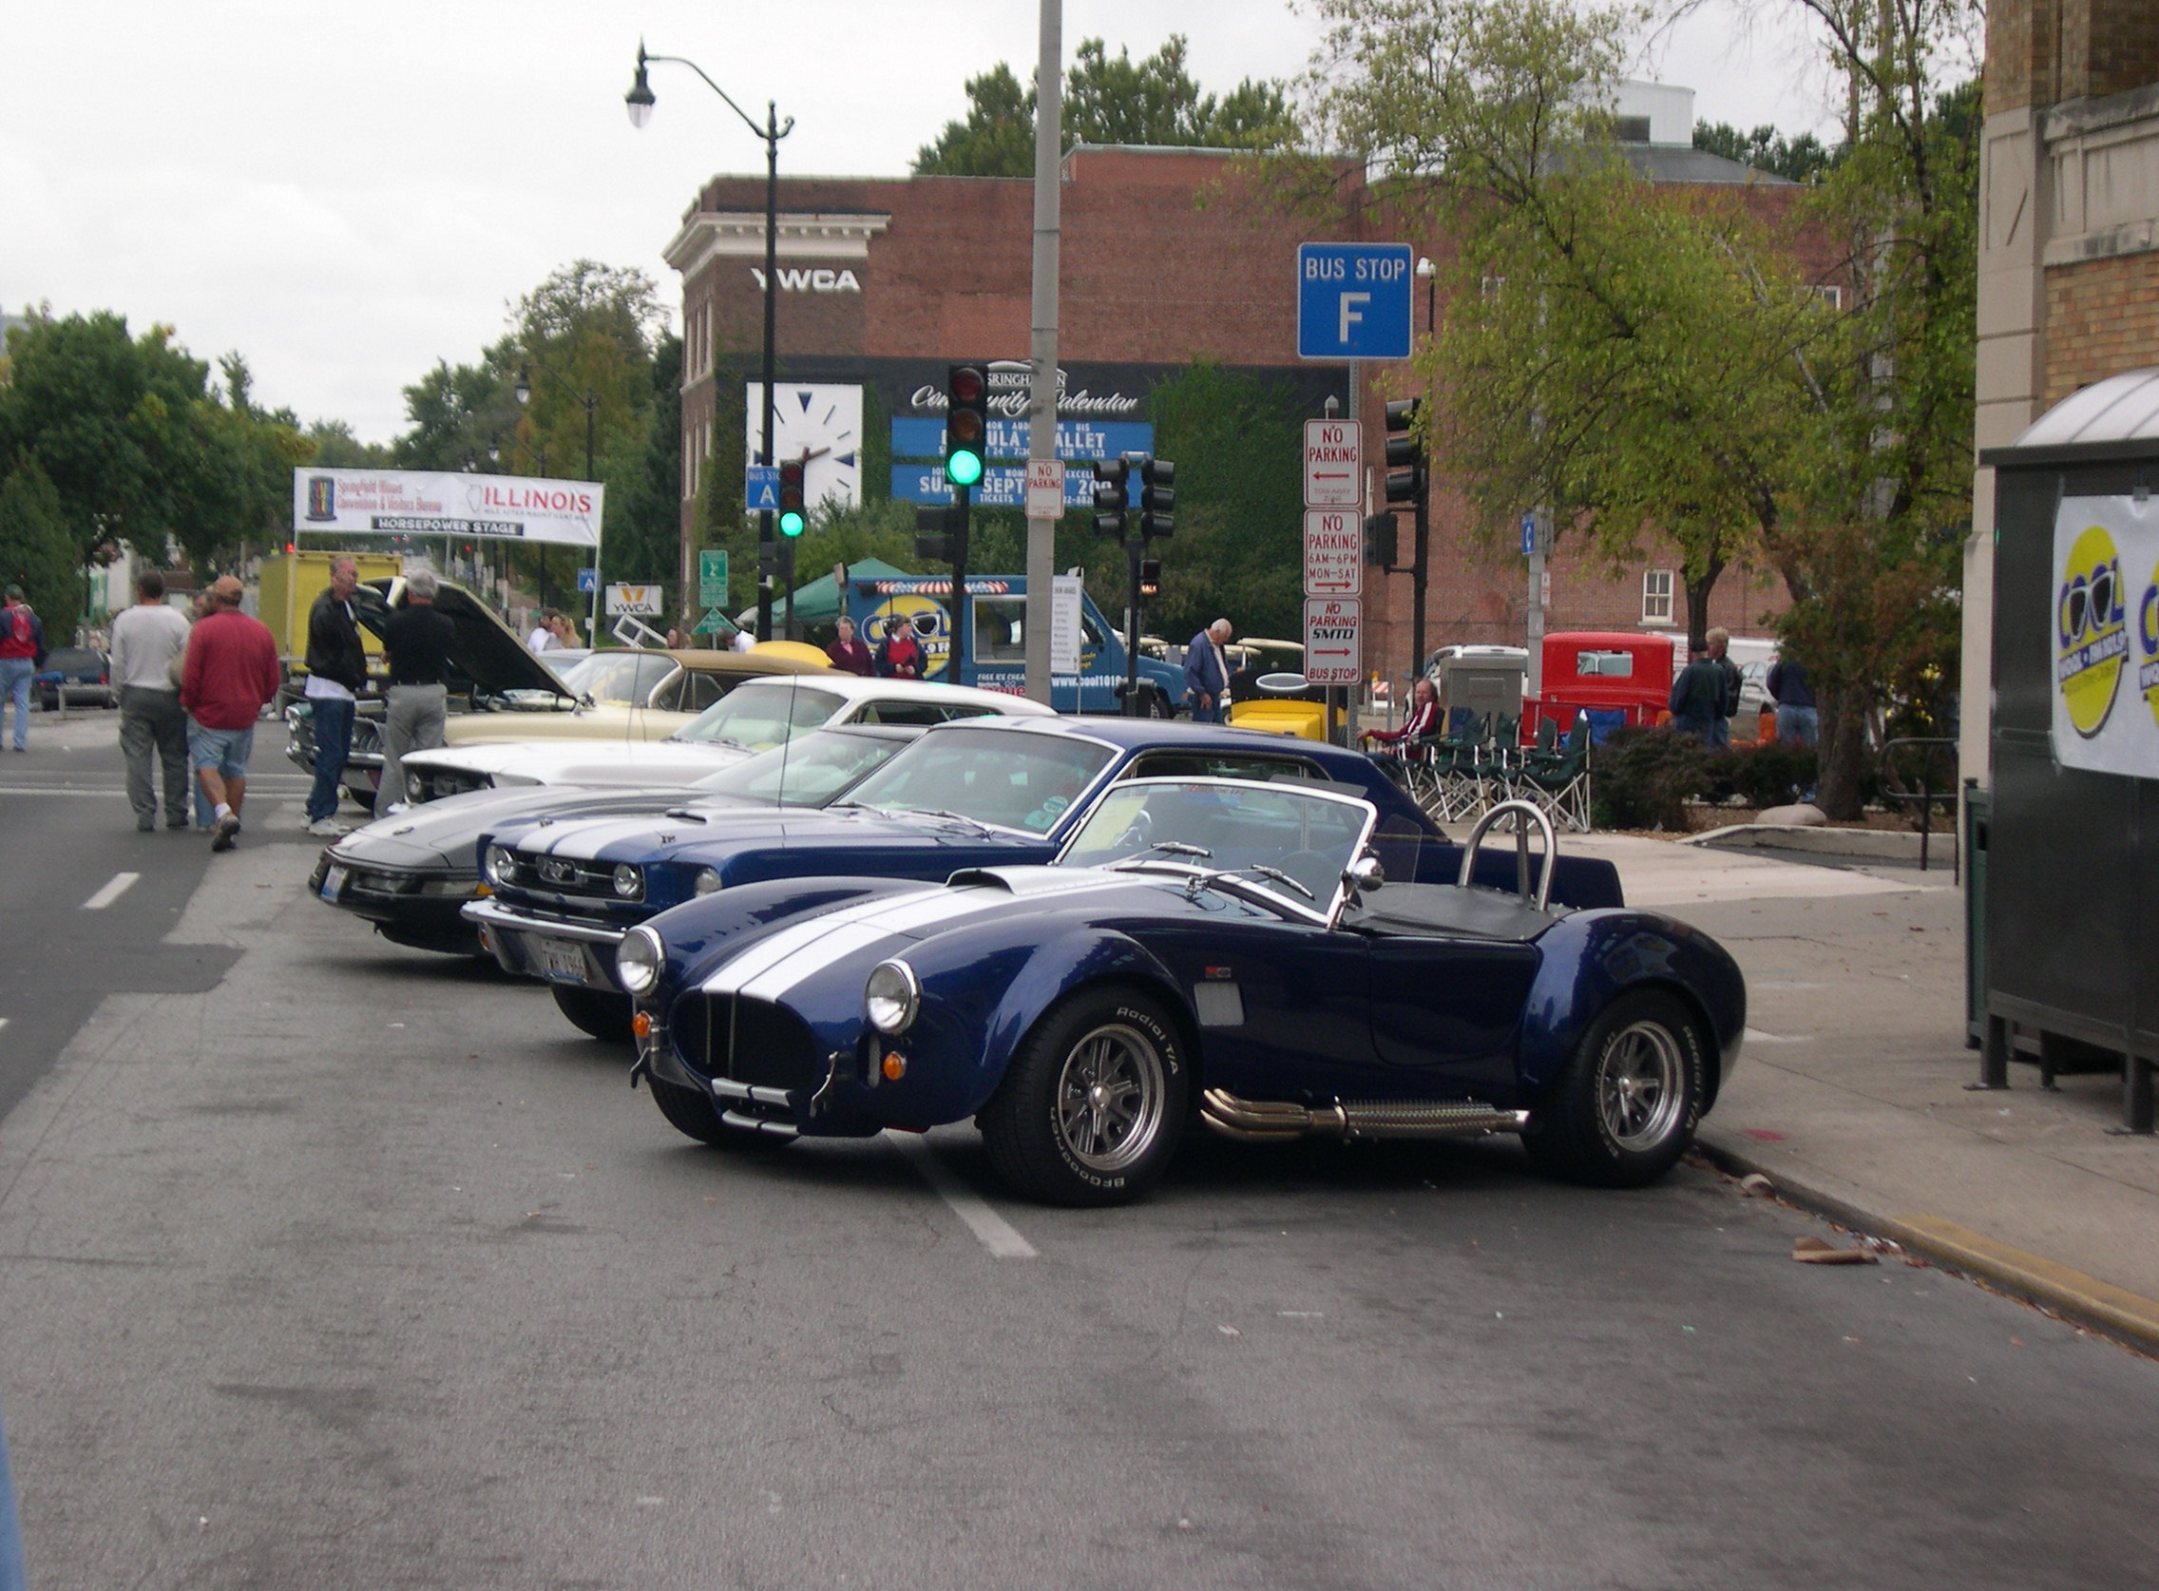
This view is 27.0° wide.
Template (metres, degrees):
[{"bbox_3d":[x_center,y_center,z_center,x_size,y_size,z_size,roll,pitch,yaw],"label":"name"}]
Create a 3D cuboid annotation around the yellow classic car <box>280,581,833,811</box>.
[{"bbox_3d":[-3.234,-0.570,33.601,5.400,1.680,1.970,3,1,-42],"label":"yellow classic car"}]

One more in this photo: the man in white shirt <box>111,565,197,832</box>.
[{"bbox_3d":[-6.239,-0.647,30.200,0.570,1.760,0.360,0,3,-6],"label":"man in white shirt"}]

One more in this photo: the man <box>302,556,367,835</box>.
[{"bbox_3d":[-4.964,-0.669,30.000,0.420,1.826,0.520,2,3,22],"label":"man"}]

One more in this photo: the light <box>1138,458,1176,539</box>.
[{"bbox_3d":[1.020,-3.924,59.700,0.480,1.080,0.360,0,3,-9],"label":"light"}]

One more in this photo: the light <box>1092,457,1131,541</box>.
[{"bbox_3d":[0.411,-3.797,57.600,0.450,1.070,0.360,0,3,-9],"label":"light"}]

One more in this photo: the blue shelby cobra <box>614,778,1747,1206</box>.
[{"bbox_3d":[0.400,0.559,13.866,3.950,1.180,1.750,3,1,-44],"label":"blue shelby cobra"}]

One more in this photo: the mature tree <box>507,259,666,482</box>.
[{"bbox_3d":[-19.775,-13.290,180.000,8.000,16.335,8.000,1,2,0],"label":"mature tree"}]

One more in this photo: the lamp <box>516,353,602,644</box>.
[{"bbox_3d":[-14.716,-7.504,127.000,2.450,9.929,0.500,0,3,-9],"label":"lamp"}]

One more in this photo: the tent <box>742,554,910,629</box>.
[{"bbox_3d":[-3.514,-2.621,76.072,3.100,2.850,3.100,0,3,-9],"label":"tent"}]

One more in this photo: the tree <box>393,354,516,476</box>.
[{"bbox_3d":[-32.093,-15.322,230.000,9.000,14.694,9.000,1,2,0],"label":"tree"}]

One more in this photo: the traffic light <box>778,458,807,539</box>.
[{"bbox_3d":[-3.906,-4.021,61.050,0.370,1.070,0.420,0,3,-9],"label":"traffic light"}]

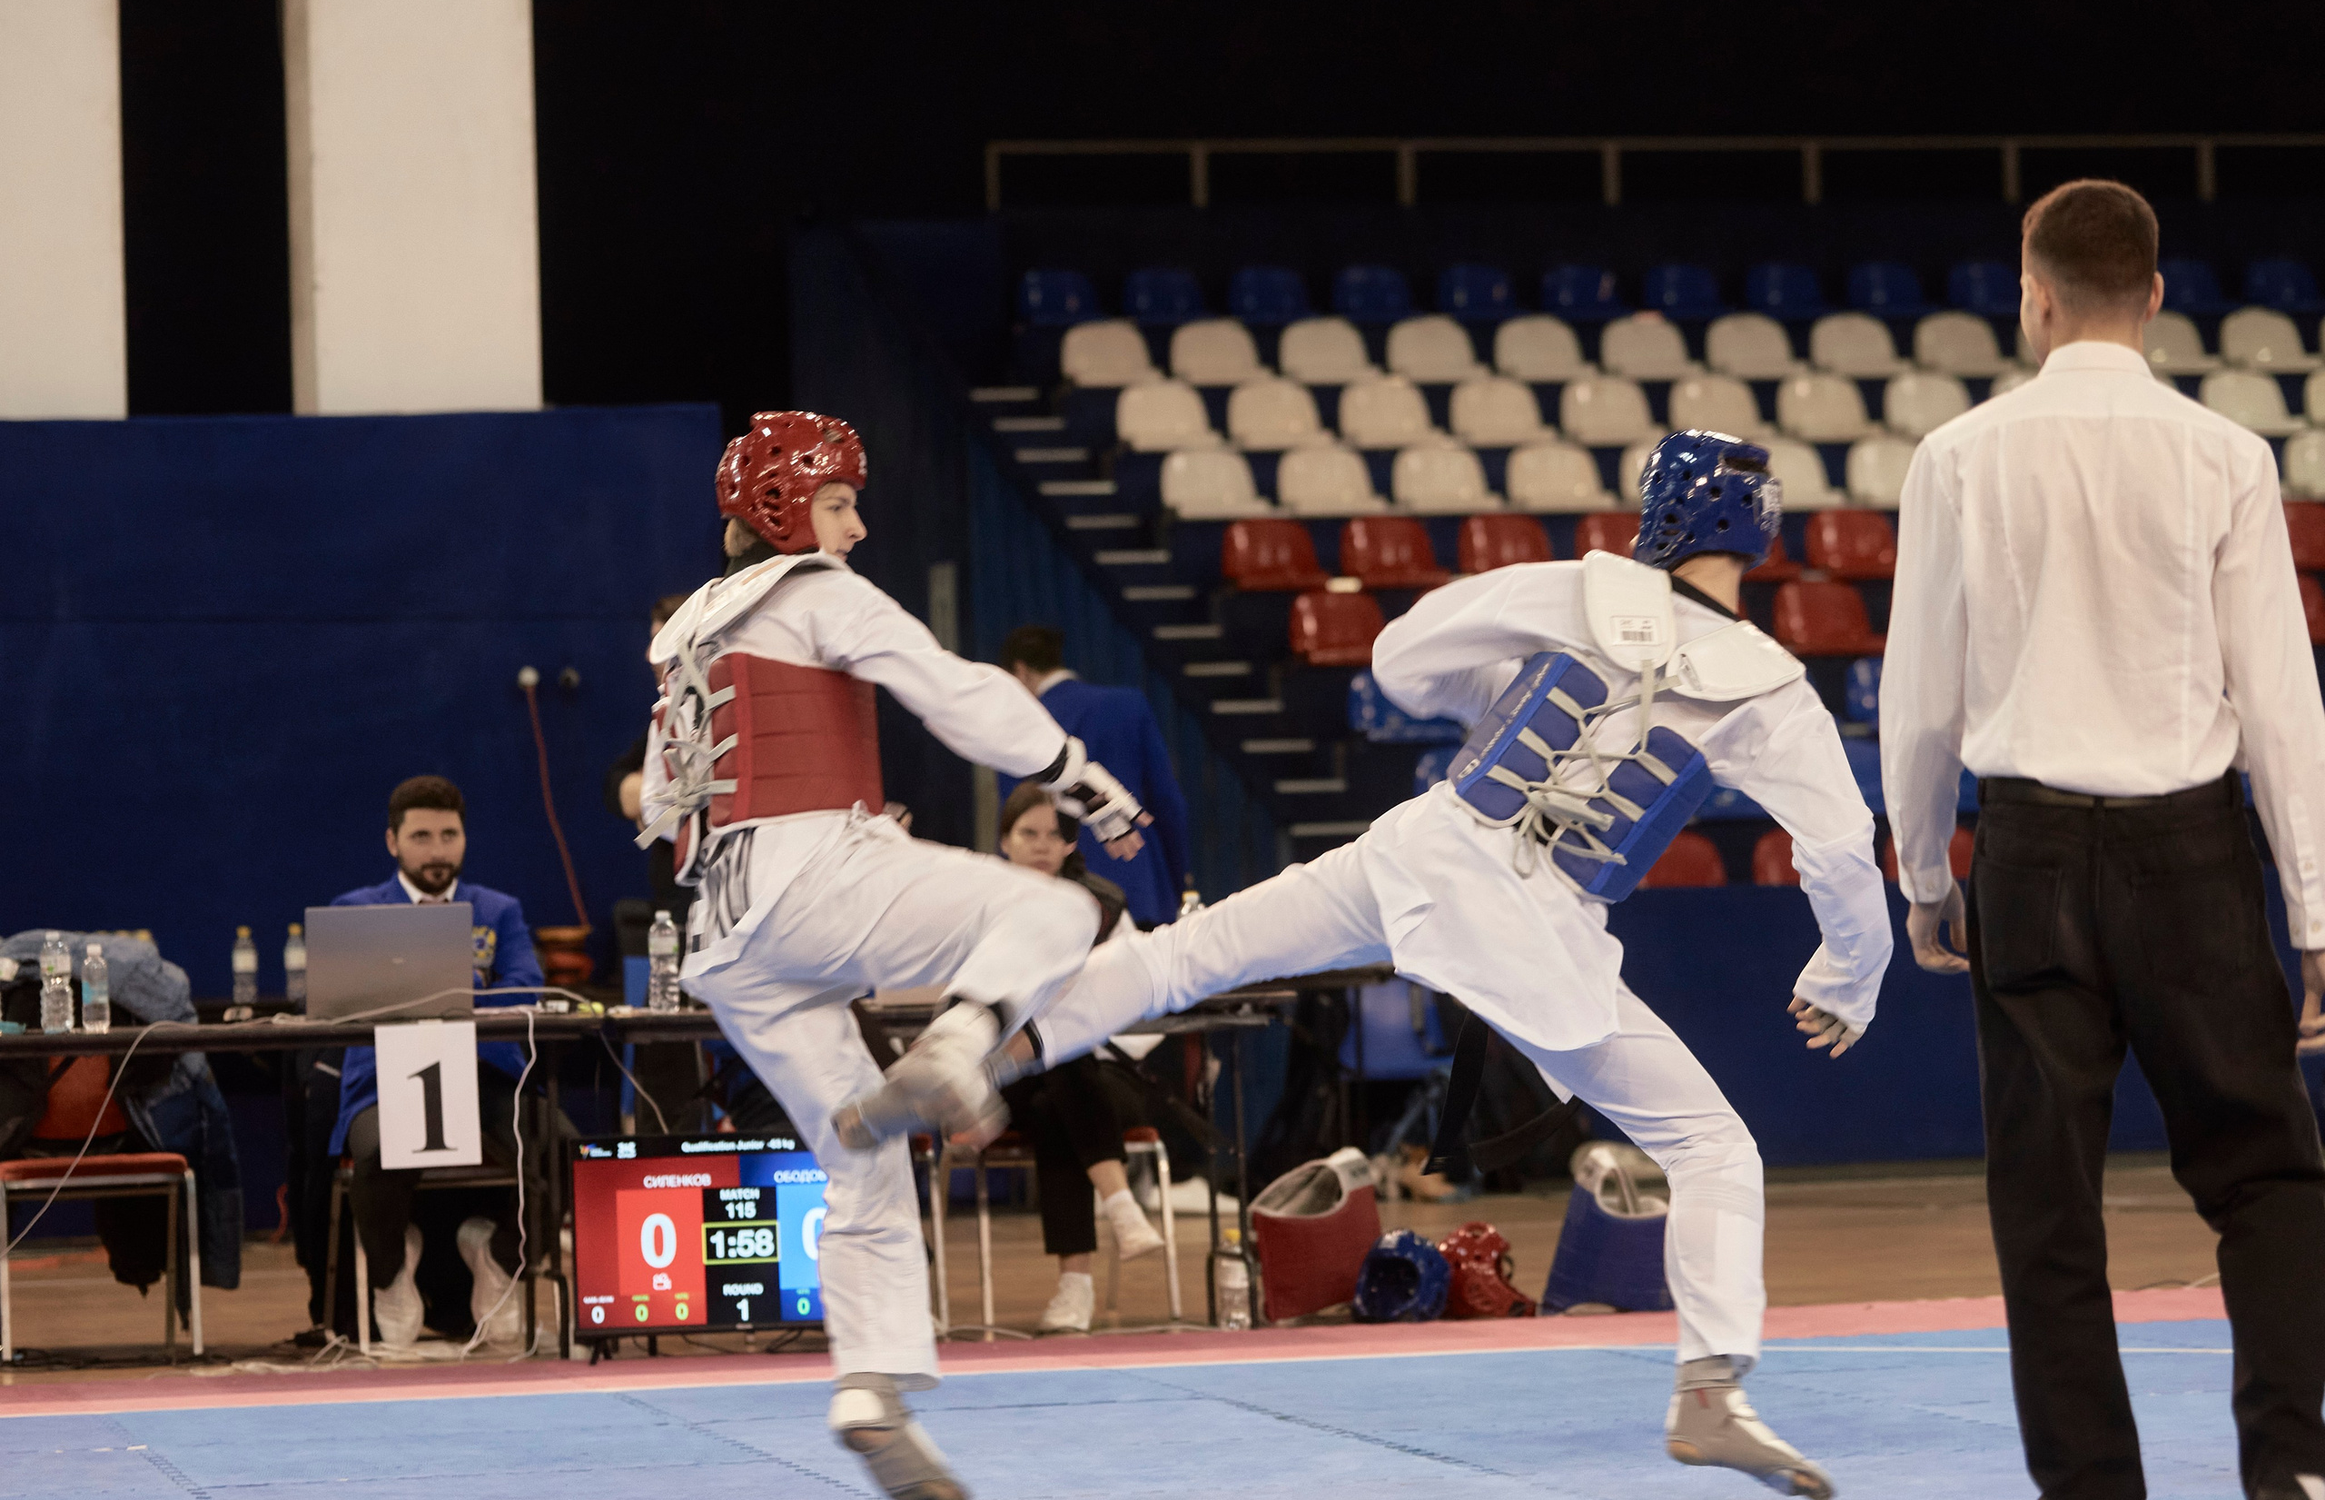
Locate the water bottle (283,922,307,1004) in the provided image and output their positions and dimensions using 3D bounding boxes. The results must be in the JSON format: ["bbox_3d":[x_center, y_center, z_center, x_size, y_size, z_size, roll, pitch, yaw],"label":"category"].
[{"bbox_3d":[-2.359,0.581,17.600,0.068,0.220,0.068,-1,-2,-13],"label":"water bottle"}]

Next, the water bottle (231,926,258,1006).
[{"bbox_3d":[-2.559,0.602,18.000,0.064,0.222,0.064,-2,-2,0],"label":"water bottle"}]

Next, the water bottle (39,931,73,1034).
[{"bbox_3d":[-2.363,0.497,13.800,0.068,0.222,0.068,-1,-2,-13],"label":"water bottle"}]

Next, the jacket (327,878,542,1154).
[{"bbox_3d":[-1.645,0.601,14.600,0.500,0.640,0.420,-1,-2,-10],"label":"jacket"}]

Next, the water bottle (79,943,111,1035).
[{"bbox_3d":[-2.208,0.494,13.360,0.058,0.188,0.058,-2,-2,0],"label":"water bottle"}]

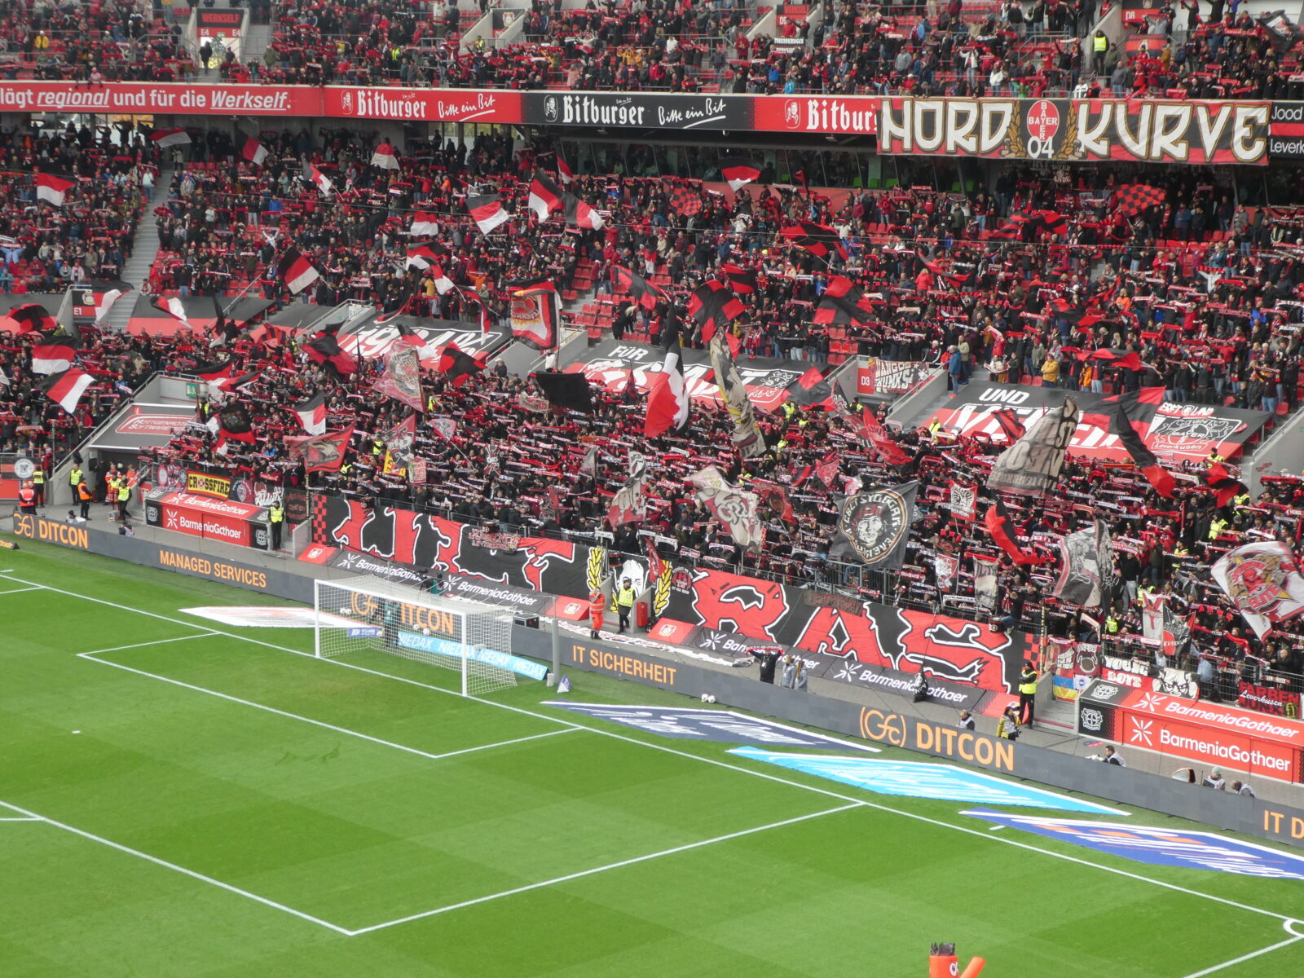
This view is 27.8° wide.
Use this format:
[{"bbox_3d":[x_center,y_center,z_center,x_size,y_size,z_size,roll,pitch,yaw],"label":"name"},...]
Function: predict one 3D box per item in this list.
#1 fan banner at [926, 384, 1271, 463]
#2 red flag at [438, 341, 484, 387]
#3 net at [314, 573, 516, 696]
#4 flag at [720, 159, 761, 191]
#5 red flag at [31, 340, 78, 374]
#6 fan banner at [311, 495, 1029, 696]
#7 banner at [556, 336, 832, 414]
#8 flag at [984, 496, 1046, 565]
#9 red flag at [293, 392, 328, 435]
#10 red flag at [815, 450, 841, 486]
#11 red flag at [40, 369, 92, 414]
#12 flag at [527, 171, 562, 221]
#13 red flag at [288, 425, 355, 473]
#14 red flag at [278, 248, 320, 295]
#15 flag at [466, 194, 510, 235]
[{"bbox_3d":[14.867,-2.308,90.112,12.900,0.150,3.100,9,41,46],"label":"fan banner"},{"bbox_3d":[-7.798,-5.095,107.650,1.913,1.830,0.450,2,8,10],"label":"red flag"},{"bbox_3d":[-7.404,4.496,82.703,2.350,2.520,7.500,-7,11,-43],"label":"net"},{"bbox_3d":[3.914,-13.799,115.779,1.800,1.400,0.400,1,8,2],"label":"flag"},{"bbox_3d":[-28.377,-6.314,125.236,2.226,1.790,0.450,1,8,4],"label":"red flag"},{"bbox_3d":[-1.026,3.060,89.310,0.300,1.900,35.100,-7,11,-43],"label":"fan banner"},{"bbox_3d":[1.351,-4.498,103.329,12.600,0.300,3.600,9,37,46],"label":"banner"},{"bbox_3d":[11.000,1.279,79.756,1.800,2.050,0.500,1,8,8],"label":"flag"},{"bbox_3d":[-13.940,-3.075,107.548,1.450,1.800,0.400,-1,8,-7],"label":"red flag"},{"bbox_3d":[5.886,-0.684,88.571,0.900,1.200,0.250,1,8,4],"label":"red flag"},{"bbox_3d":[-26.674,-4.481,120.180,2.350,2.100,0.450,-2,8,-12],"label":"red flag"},{"bbox_3d":[-4.828,-13.282,119.576,1.663,2.310,0.500,2,8,12],"label":"flag"},{"bbox_3d":[-12.958,-1.577,103.357,2.550,1.950,0.450,-1,8,-7],"label":"red flag"},{"bbox_3d":[-16.561,-10.175,123.353,1.573,1.811,0.400,-39,1,11],"label":"red flag"},{"bbox_3d":[-7.434,-12.483,119.895,1.668,1.621,0.400,-20,4,13],"label":"flag"}]

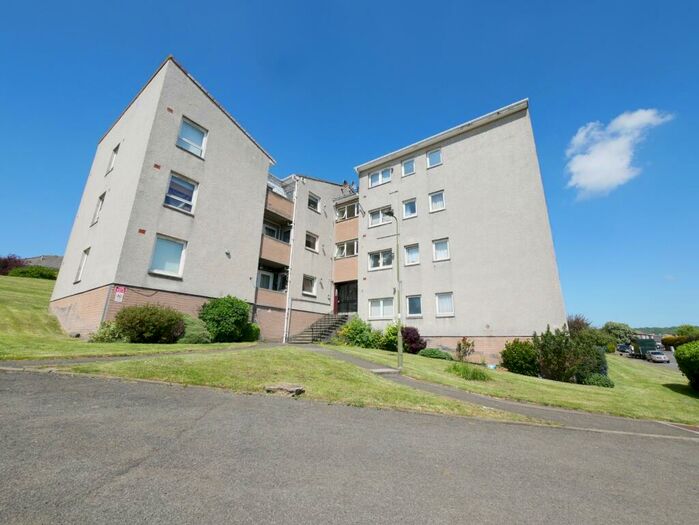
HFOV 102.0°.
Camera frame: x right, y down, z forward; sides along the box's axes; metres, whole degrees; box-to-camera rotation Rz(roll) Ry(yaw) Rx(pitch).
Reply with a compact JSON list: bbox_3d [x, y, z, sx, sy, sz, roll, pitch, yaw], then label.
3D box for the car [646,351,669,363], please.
[{"bbox_3d":[42.779,13.132,39.215,1.750,1.470,4.300,-12,-20,40],"label":"car"}]

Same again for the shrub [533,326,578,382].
[{"bbox_3d":[7.109,3.165,9.783,1.250,1.800,1.200,-10,-19,34],"label":"shrub"}]

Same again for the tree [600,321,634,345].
[{"bbox_3d":[48.675,13.651,51.268,4.100,5.200,3.900,-13,-21,41],"label":"tree"}]

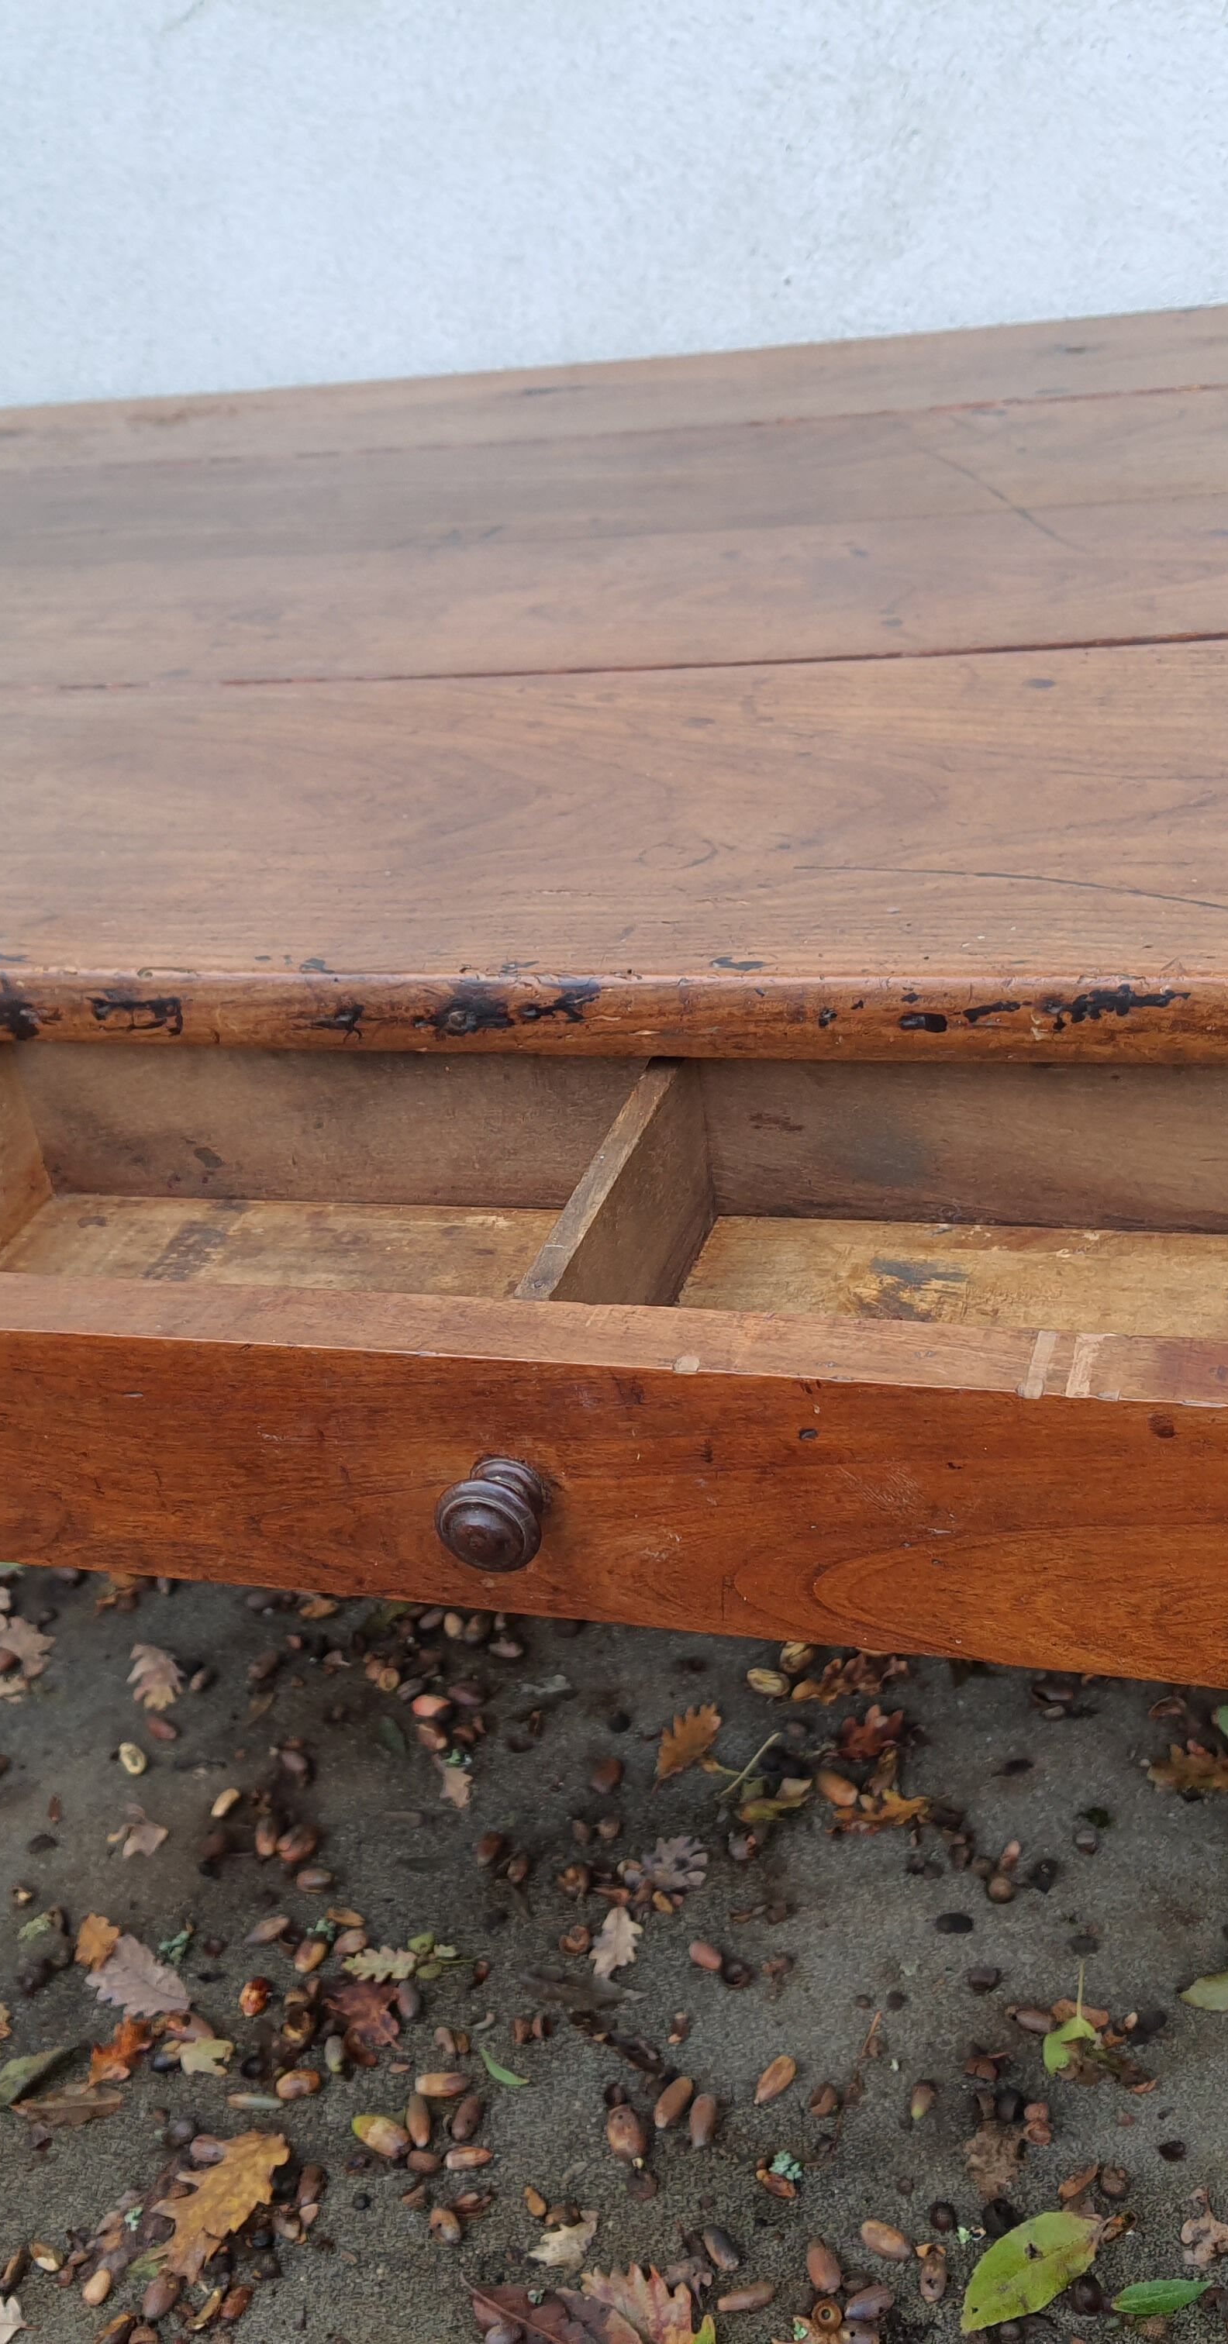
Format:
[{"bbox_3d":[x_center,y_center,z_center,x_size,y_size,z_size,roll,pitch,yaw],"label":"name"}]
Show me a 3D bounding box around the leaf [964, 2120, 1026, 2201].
[{"bbox_3d":[0.192,0.497,1.182,0.031,0.016,0.040,5,34,23],"label":"leaf"}]

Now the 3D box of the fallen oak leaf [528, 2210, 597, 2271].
[{"bbox_3d":[-0.021,0.530,1.163,0.038,0.012,0.027,-32,37,-33],"label":"fallen oak leaf"}]

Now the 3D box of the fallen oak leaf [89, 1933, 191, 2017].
[{"bbox_3d":[-0.276,0.471,1.362,0.040,0.012,0.079,-32,37,-33],"label":"fallen oak leaf"}]

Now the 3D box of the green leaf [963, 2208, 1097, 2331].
[{"bbox_3d":[0.195,0.522,1.112,0.085,0.014,0.042,-25,34,-24],"label":"green leaf"}]

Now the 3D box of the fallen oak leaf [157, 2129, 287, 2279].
[{"bbox_3d":[-0.207,0.536,1.229,0.055,0.018,0.090,17,40,37],"label":"fallen oak leaf"}]

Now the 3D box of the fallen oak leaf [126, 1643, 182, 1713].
[{"bbox_3d":[-0.307,0.336,1.567,0.033,0.014,0.071,-17,31,-11],"label":"fallen oak leaf"}]

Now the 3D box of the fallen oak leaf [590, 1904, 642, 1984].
[{"bbox_3d":[0.002,0.434,1.319,0.026,0.010,0.052,1,32,18],"label":"fallen oak leaf"}]

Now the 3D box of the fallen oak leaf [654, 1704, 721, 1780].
[{"bbox_3d":[0.045,0.349,1.443,0.032,0.014,0.066,9,36,29],"label":"fallen oak leaf"}]

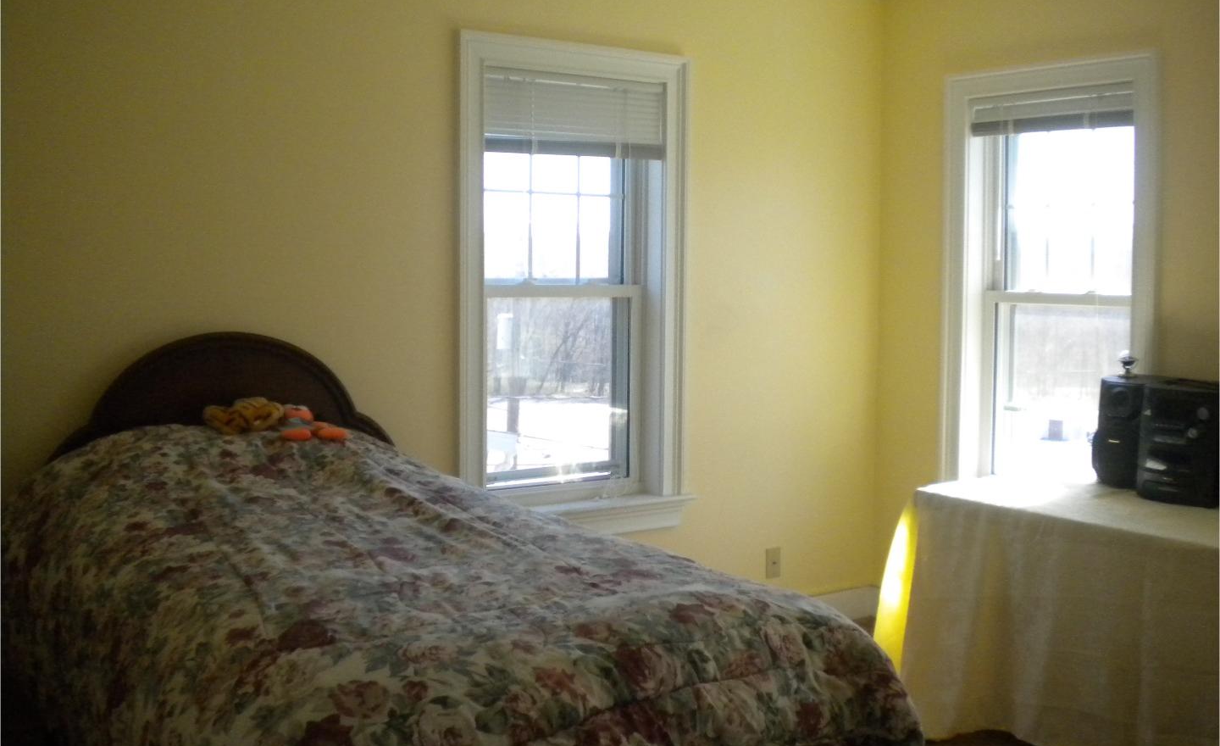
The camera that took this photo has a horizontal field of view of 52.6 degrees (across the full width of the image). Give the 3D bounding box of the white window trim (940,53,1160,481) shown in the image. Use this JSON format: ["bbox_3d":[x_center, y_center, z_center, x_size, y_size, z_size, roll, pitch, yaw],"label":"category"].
[{"bbox_3d":[1.510,-0.263,4.314,0.140,1.580,0.825,-4,7,-38],"label":"white window trim"}]

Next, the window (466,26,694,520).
[{"bbox_3d":[-0.109,-0.240,4.001,0.905,1.590,0.140,-4,7,-38],"label":"window"}]

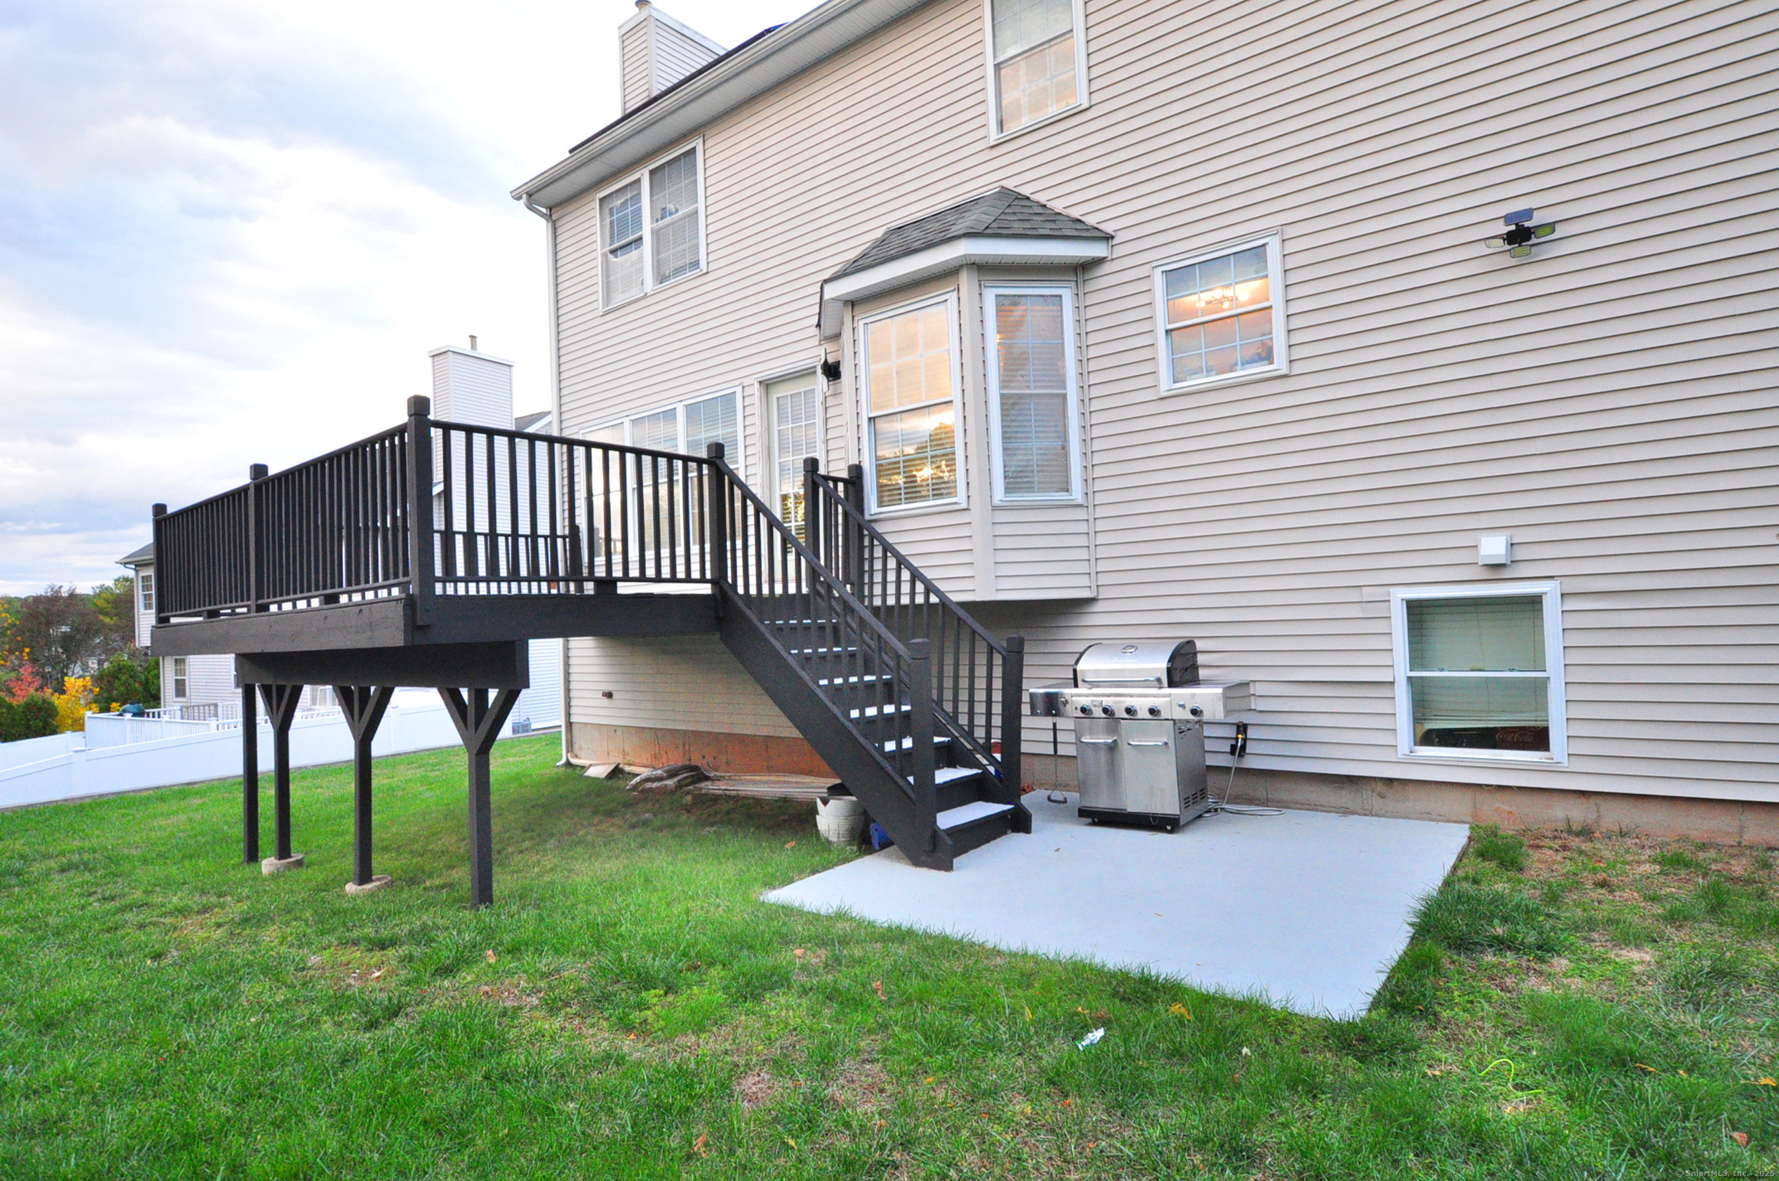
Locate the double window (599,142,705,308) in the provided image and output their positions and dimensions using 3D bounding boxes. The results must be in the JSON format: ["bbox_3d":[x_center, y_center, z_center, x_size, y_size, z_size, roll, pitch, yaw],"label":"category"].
[{"bbox_3d":[-2.695,-4.036,9.982,1.870,1.440,0.100,-4,-2,37],"label":"double window"}]

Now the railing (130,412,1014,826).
[{"bbox_3d":[-2.252,0.304,6.837,6.230,2.400,4.030,-4,-2,37],"label":"railing"}]

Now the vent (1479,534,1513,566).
[{"bbox_3d":[3.539,-0.236,5.191,0.160,0.170,0.090,-4,-2,37],"label":"vent"}]

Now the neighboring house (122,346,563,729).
[{"bbox_3d":[-15.854,-0.747,29.487,14.900,10.400,11.000,-3,-2,31],"label":"neighboring house"}]

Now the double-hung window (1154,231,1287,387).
[{"bbox_3d":[2.290,-1.917,6.197,0.860,0.950,0.100,-4,-2,37],"label":"double-hung window"}]

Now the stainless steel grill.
[{"bbox_3d":[1.634,0.906,5.802,1.290,1.160,0.580,-4,-2,35],"label":"stainless steel grill"}]

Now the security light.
[{"bbox_3d":[3.593,-2.029,5.070,0.335,0.275,0.200,-4,-2,37],"label":"security light"}]

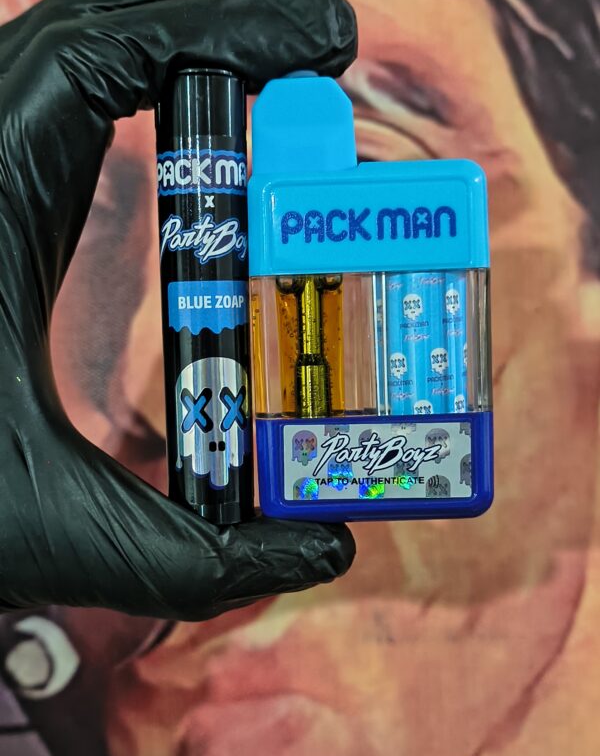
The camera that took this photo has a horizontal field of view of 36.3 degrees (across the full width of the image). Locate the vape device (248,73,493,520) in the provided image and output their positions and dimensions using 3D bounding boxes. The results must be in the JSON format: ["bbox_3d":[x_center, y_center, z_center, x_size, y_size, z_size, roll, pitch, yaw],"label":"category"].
[{"bbox_3d":[0.013,-0.015,0.169,0.043,0.080,0.016,-1,2,5],"label":"vape device"}]

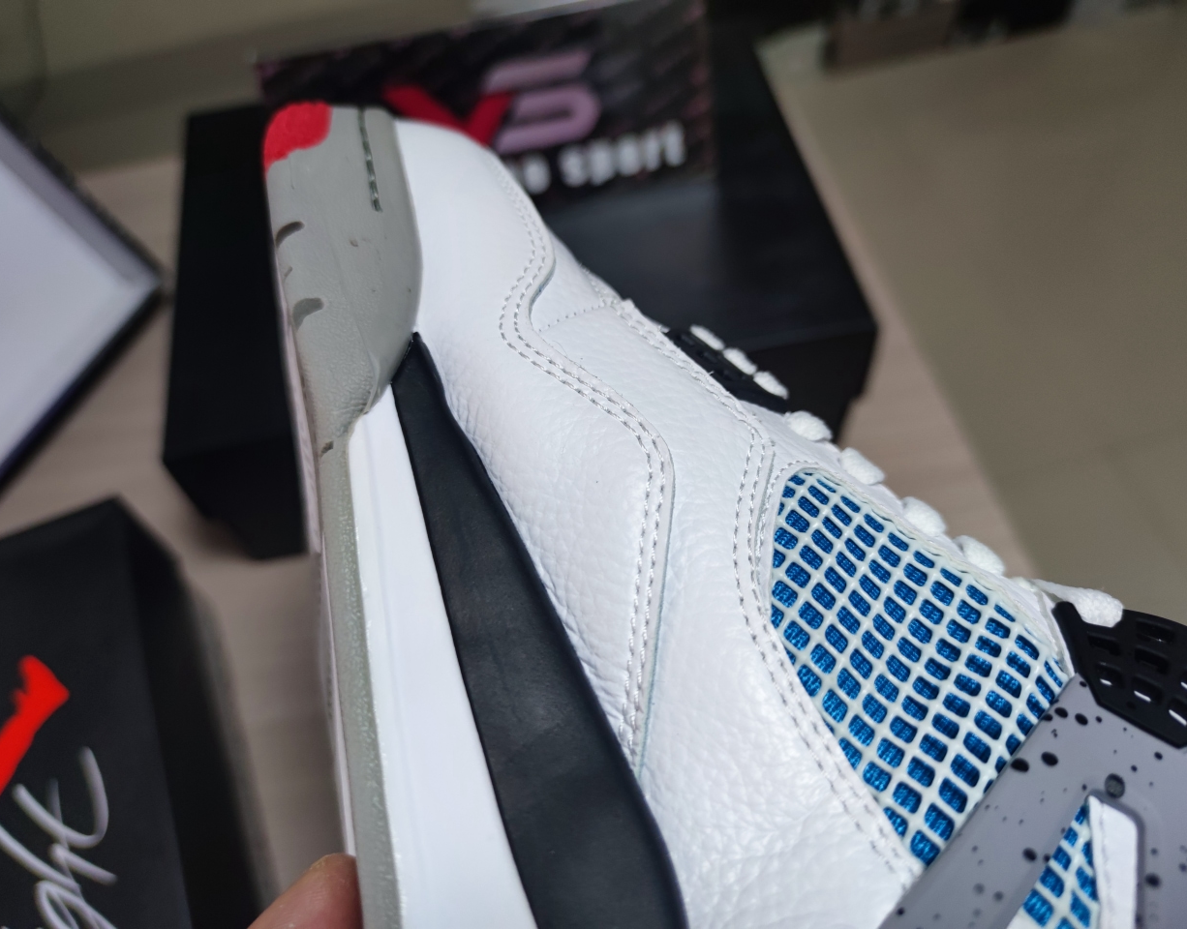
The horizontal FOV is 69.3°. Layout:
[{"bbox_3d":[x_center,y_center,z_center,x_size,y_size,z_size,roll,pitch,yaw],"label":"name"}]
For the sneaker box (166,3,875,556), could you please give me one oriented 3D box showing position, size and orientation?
[{"bbox_3d":[-0.051,-0.111,0.521,0.347,0.116,0.250,-11,60,-3],"label":"sneaker box"}]

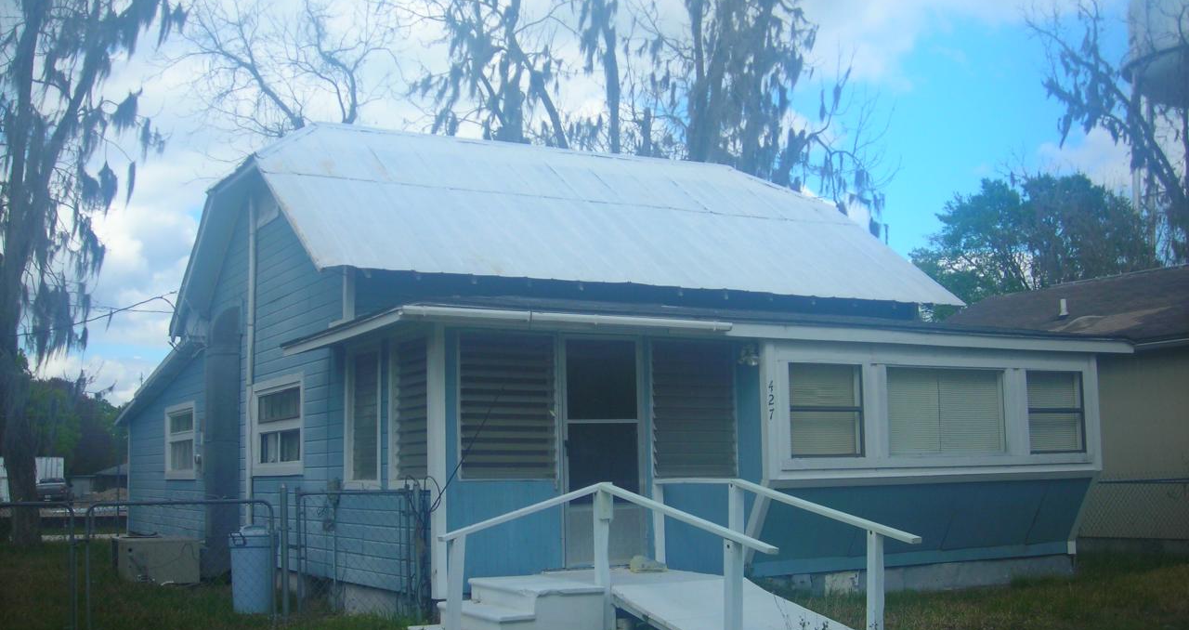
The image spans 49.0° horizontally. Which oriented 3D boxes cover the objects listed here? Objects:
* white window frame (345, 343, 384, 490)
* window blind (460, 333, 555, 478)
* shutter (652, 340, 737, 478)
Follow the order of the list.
[{"bbox_3d":[-2.218,0.981,12.563,0.083,1.331,1.040,3,-8,-29],"label":"white window frame"},{"bbox_3d":[-0.762,0.805,11.497,0.936,1.269,0.083,3,-8,-29],"label":"window blind"},{"bbox_3d":[0.960,0.908,12.455,0.952,1.293,0.083,3,-8,-29],"label":"shutter"}]

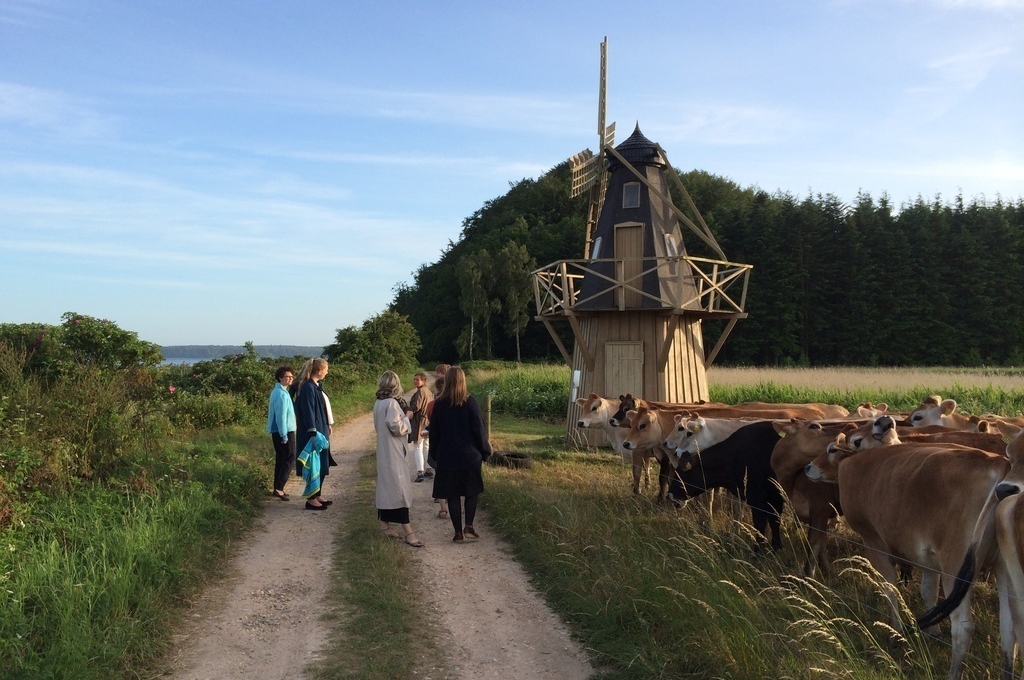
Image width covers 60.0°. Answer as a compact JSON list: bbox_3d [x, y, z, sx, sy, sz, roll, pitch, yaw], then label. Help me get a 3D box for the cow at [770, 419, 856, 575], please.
[{"bbox_3d":[2.900,1.260,7.461,1.550,1.240,0.600,0,-1,-20],"label":"cow"}]

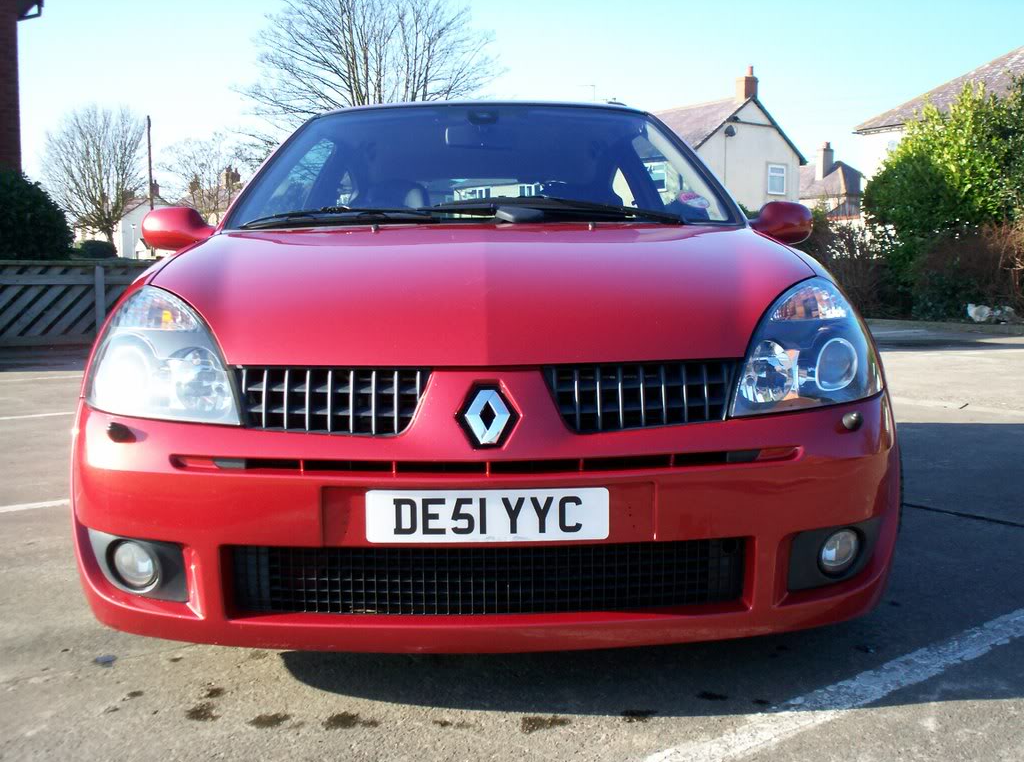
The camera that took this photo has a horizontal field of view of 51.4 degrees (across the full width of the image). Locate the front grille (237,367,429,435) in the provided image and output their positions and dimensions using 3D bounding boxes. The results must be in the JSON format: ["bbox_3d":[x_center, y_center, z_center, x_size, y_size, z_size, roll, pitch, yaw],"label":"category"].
[{"bbox_3d":[-0.303,0.035,1.800,0.325,0.116,0.070,0,5,6],"label":"front grille"}]

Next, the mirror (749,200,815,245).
[{"bbox_3d":[0.790,-0.464,3.135,0.185,0.132,0.120,-1,5,-2],"label":"mirror"}]

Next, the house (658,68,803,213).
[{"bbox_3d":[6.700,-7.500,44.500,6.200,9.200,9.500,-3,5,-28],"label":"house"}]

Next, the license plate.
[{"bbox_3d":[-0.040,0.222,1.756,0.402,0.088,0.018,-1,5,-2],"label":"license plate"}]

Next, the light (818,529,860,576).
[{"bbox_3d":[0.592,0.311,1.932,0.074,0.080,0.055,-2,5,-11],"label":"light"}]

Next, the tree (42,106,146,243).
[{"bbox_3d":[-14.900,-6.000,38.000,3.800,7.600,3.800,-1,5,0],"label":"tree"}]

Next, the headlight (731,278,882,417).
[{"bbox_3d":[0.557,-0.070,2.020,0.350,0.250,0.370,-1,5,-2],"label":"headlight"}]

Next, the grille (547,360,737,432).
[{"bbox_3d":[0.221,0.028,1.814,0.325,0.116,0.070,-2,5,-9],"label":"grille"}]

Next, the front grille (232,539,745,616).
[{"bbox_3d":[-0.040,0.337,1.824,0.855,0.122,0.100,-1,5,-2],"label":"front grille"}]

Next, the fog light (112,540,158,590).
[{"bbox_3d":[-0.665,0.324,1.880,0.086,0.090,0.060,-1,5,-2],"label":"fog light"}]

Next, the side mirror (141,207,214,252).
[{"bbox_3d":[-0.953,-0.432,3.030,0.220,0.130,0.130,-1,5,-2],"label":"side mirror"}]

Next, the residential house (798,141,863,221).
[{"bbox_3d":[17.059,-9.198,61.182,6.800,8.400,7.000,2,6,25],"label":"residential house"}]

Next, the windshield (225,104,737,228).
[{"bbox_3d":[-0.084,-0.632,3.106,1.340,0.140,0.880,-1,36,-2],"label":"windshield"}]

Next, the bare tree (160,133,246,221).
[{"bbox_3d":[-15.000,-7.700,52.000,4.800,8.600,4.800,-1,5,0],"label":"bare tree"}]

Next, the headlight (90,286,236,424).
[{"bbox_3d":[-0.646,-0.055,1.980,0.350,0.250,0.370,-1,5,-2],"label":"headlight"}]

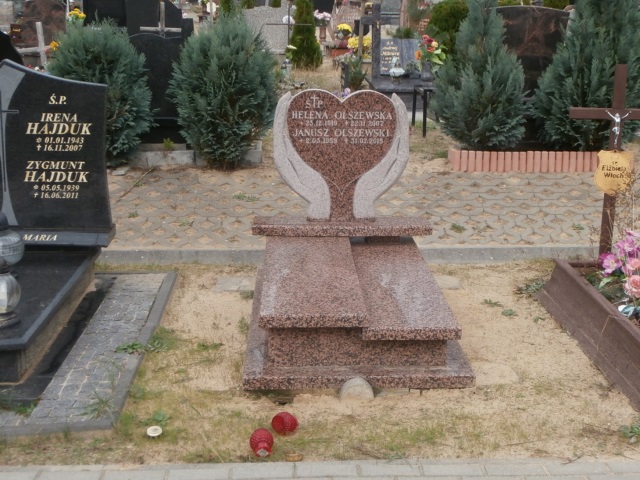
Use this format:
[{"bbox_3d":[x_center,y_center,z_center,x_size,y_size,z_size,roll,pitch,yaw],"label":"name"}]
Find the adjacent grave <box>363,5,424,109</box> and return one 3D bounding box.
[{"bbox_3d":[1.016,-2.243,10.464,0.920,1.125,1.700,0,15,-2],"label":"adjacent grave"}]

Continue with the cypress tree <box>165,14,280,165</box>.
[{"bbox_3d":[-0.731,-1.147,6.590,0.860,1.120,0.840,0,15,-2],"label":"cypress tree"}]

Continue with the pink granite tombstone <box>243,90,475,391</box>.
[{"bbox_3d":[0.156,-0.121,4.430,1.040,1.140,1.667,0,15,-2],"label":"pink granite tombstone"}]

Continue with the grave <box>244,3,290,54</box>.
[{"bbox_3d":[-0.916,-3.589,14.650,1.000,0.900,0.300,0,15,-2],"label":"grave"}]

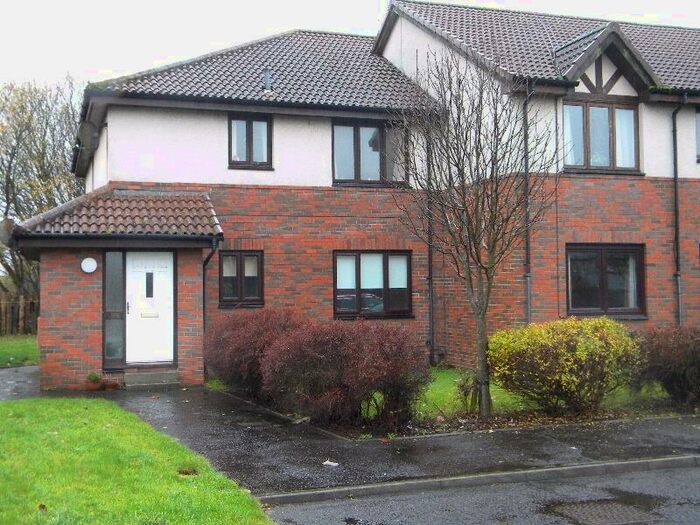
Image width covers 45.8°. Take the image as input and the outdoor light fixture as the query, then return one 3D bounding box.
[{"bbox_3d":[-4.370,0.048,13.886,0.270,0.270,0.100,0,-2,-18],"label":"outdoor light fixture"}]

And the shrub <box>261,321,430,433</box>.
[{"bbox_3d":[0.003,1.340,10.487,1.900,1.240,1.900,0,-2,-18],"label":"shrub"}]

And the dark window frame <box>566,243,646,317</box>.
[{"bbox_3d":[4.765,0.331,15.401,1.710,1.380,0.140,0,-2,-18],"label":"dark window frame"}]

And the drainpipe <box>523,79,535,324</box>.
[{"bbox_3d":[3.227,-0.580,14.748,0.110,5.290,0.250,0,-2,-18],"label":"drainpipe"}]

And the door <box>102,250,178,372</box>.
[{"bbox_3d":[-3.598,0.811,14.212,1.250,2.030,0.120,0,-2,-18],"label":"door"}]

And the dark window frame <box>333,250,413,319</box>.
[{"bbox_3d":[0.461,0.446,17.005,1.730,1.420,0.140,0,-2,-18],"label":"dark window frame"}]

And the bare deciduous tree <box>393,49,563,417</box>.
[{"bbox_3d":[1.592,-0.341,10.512,2.000,4.570,2.000,-1,-2,0],"label":"bare deciduous tree"}]

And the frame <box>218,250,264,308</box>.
[{"bbox_3d":[-2.120,0.320,16.178,0.890,1.150,0.140,0,-2,-18],"label":"frame"}]

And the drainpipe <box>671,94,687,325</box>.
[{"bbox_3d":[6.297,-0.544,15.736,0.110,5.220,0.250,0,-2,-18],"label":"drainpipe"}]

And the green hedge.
[{"bbox_3d":[2.901,1.349,11.210,2.020,1.210,1.500,0,-2,-18],"label":"green hedge"}]

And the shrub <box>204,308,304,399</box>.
[{"bbox_3d":[-1.320,1.379,12.666,1.500,1.330,1.950,0,-2,-18],"label":"shrub"}]

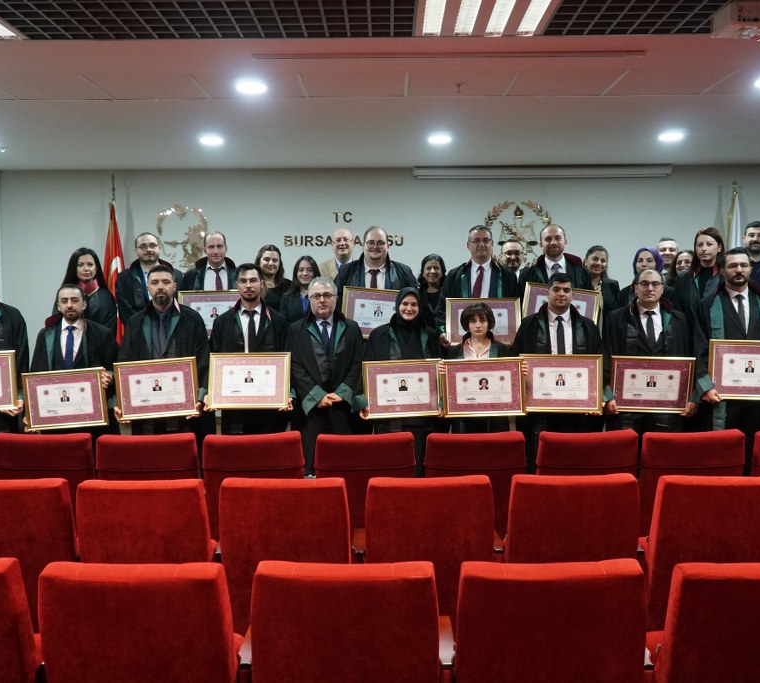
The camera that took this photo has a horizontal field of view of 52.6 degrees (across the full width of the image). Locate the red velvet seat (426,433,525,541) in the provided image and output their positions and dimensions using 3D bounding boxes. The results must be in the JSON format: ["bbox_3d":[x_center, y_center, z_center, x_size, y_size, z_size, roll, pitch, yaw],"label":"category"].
[{"bbox_3d":[0.475,0.895,4.114,0.530,0.910,0.600,0,4,1],"label":"red velvet seat"}]

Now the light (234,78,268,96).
[{"bbox_3d":[-0.749,-1.496,4.485,0.190,0.040,0.190,0,4,1],"label":"light"}]

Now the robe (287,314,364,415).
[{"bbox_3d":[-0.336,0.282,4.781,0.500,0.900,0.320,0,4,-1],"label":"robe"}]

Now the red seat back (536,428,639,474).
[{"bbox_3d":[1.055,0.760,4.001,0.520,0.620,0.170,0,4,1],"label":"red seat back"}]

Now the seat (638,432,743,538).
[{"bbox_3d":[1.567,0.883,4.099,0.530,0.910,0.600,0,4,1],"label":"seat"}]

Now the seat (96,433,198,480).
[{"bbox_3d":[-1.171,0.935,4.179,0.560,0.940,0.600,0,3,0],"label":"seat"}]

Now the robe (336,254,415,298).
[{"bbox_3d":[-0.029,-0.078,5.333,0.620,1.060,0.380,0,4,0],"label":"robe"}]

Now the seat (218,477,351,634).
[{"bbox_3d":[-0.356,0.956,3.204,0.530,0.910,0.600,0,4,1],"label":"seat"}]

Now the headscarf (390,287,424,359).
[{"bbox_3d":[0.174,-0.125,5.050,0.230,0.480,0.250,0,3,0],"label":"headscarf"}]

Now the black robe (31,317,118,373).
[{"bbox_3d":[-1.979,0.371,5.001,0.590,1.120,0.380,0,3,0],"label":"black robe"}]

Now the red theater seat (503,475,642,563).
[{"bbox_3d":[0.750,0.955,3.304,0.560,0.920,0.580,0,4,1],"label":"red theater seat"}]

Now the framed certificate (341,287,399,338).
[{"bbox_3d":[0.003,-0.179,4.970,0.490,0.335,0.030,3,-1,1],"label":"framed certificate"}]

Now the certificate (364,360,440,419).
[{"bbox_3d":[0.150,0.303,4.900,0.510,0.360,0.030,-3,3,0],"label":"certificate"}]

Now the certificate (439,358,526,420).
[{"bbox_3d":[0.652,0.287,4.780,0.510,0.360,0.030,-2,3,0],"label":"certificate"}]

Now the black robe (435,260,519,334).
[{"bbox_3d":[0.661,-0.076,5.232,0.580,0.920,0.330,0,4,3],"label":"black robe"}]

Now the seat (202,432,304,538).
[{"bbox_3d":[-0.635,0.905,4.216,0.560,0.920,0.580,0,4,1],"label":"seat"}]

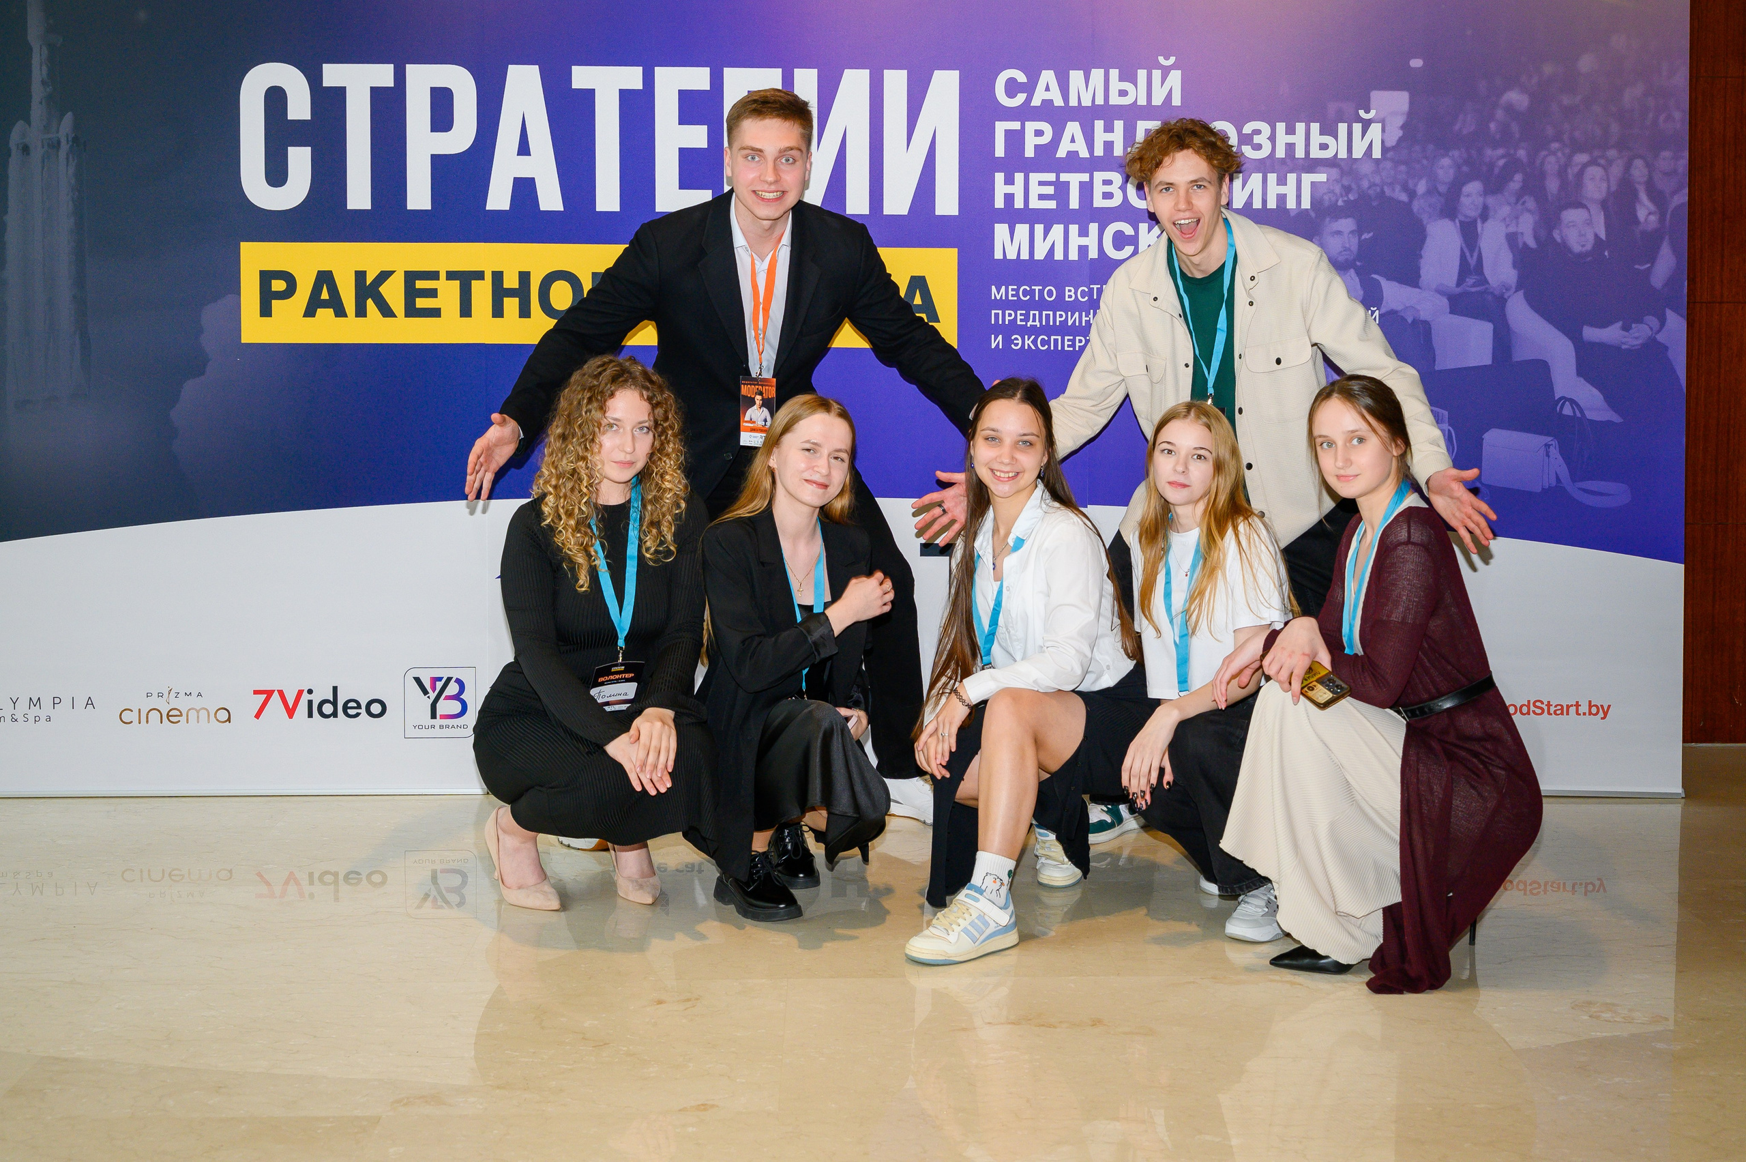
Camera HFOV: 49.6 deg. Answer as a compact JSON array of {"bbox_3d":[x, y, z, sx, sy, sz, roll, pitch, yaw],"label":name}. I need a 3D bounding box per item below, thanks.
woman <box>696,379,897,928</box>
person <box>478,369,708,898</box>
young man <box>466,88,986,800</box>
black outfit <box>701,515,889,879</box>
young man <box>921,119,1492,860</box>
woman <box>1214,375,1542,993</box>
[{"bbox_3d":[-0.149,0.140,3.660,0.420,0.996,0.540,-3,6,-28],"label":"woman"},{"bbox_3d":[-0.549,0.099,3.700,0.450,1.066,0.560,-3,6,-33],"label":"person"},{"bbox_3d":[-0.295,-0.187,3.880,1.060,1.554,0.700,0,5,-3],"label":"young man"},{"bbox_3d":[-0.150,0.243,3.680,0.400,0.765,0.480,-3,6,-28],"label":"black outfit"},{"bbox_3d":[0.683,-0.151,3.870,1.140,1.513,0.700,1,5,10],"label":"young man"},{"bbox_3d":[0.904,0.158,3.380,0.600,1.050,0.440,-3,6,-28],"label":"woman"}]

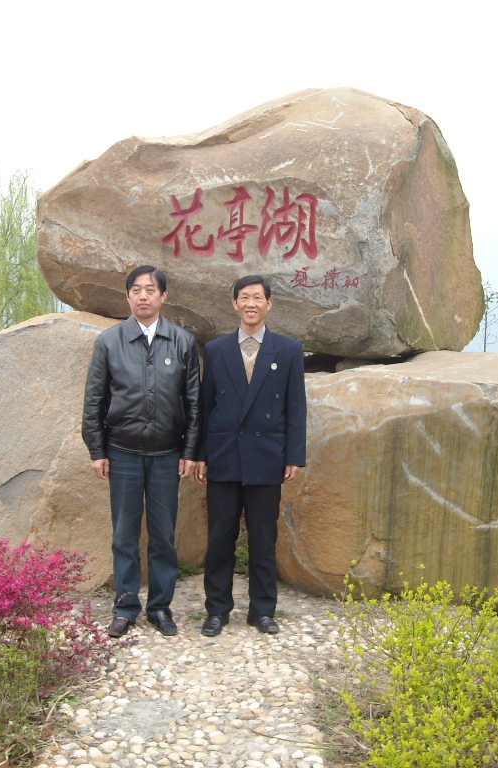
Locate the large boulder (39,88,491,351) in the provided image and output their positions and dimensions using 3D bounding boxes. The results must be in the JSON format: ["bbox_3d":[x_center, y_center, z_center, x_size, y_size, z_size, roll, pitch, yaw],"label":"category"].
[{"bbox_3d":[0.071,-1.078,7.000,2.900,1.800,1.600,1,2,7],"label":"large boulder"}]

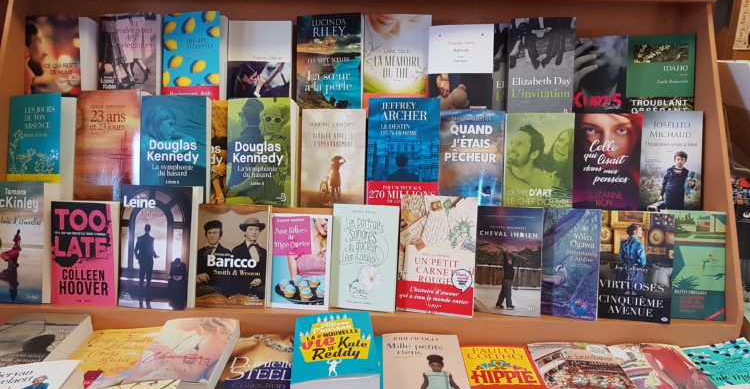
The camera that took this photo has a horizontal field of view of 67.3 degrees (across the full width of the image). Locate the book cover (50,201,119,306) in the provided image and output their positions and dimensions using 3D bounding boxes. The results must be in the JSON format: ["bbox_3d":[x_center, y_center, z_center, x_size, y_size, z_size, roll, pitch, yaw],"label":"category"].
[{"bbox_3d":[-0.578,0.118,1.132,0.130,0.206,0.028,0,2,5],"label":"book cover"}]

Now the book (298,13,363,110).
[{"bbox_3d":[-0.099,-0.292,1.289,0.148,0.222,0.040,0,-1,9],"label":"book"}]

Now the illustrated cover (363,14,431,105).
[{"bbox_3d":[0.051,-0.290,1.288,0.148,0.230,0.031,2,1,3],"label":"illustrated cover"}]

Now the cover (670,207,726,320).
[{"bbox_3d":[0.630,0.141,1.133,0.138,0.216,0.022,2,-2,2],"label":"cover"}]

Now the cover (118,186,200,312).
[{"bbox_3d":[-0.418,0.101,1.094,0.155,0.230,0.035,1,-1,15],"label":"cover"}]

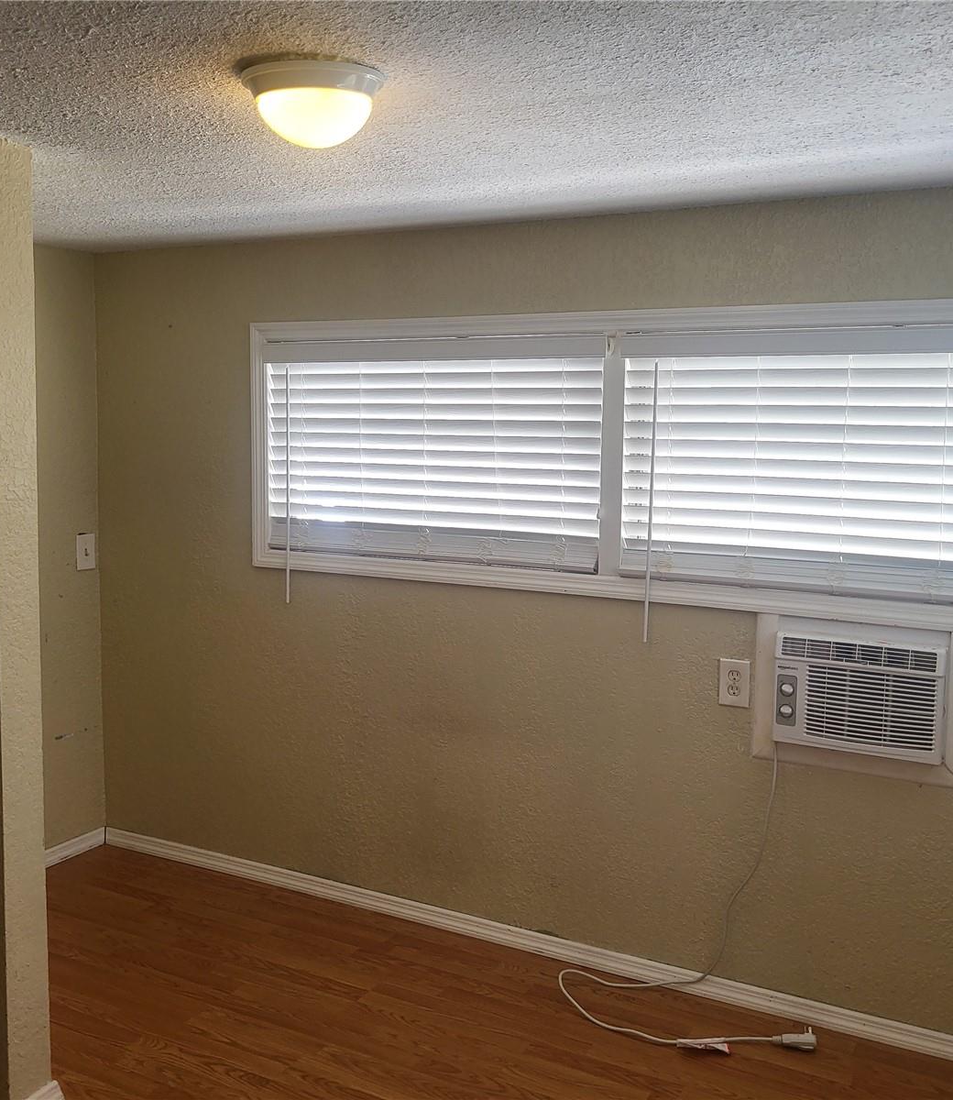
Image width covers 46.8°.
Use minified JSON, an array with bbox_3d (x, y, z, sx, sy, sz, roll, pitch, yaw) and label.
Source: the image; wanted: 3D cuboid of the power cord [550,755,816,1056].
[{"bbox_3d":[0.542,0.879,2.895,0.720,0.745,0.290,4,7,27],"label":"power cord"}]

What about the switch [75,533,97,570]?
[{"bbox_3d":[-1.373,0.008,3.890,0.015,0.124,0.079,4,7,27],"label":"switch"}]

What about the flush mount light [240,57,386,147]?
[{"bbox_3d":[-0.269,-0.730,1.820,0.245,0.115,0.245,1,6,0],"label":"flush mount light"}]

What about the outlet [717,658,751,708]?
[{"bbox_3d":[0.686,0.354,2.929,0.079,0.124,0.009,4,7,27],"label":"outlet"}]

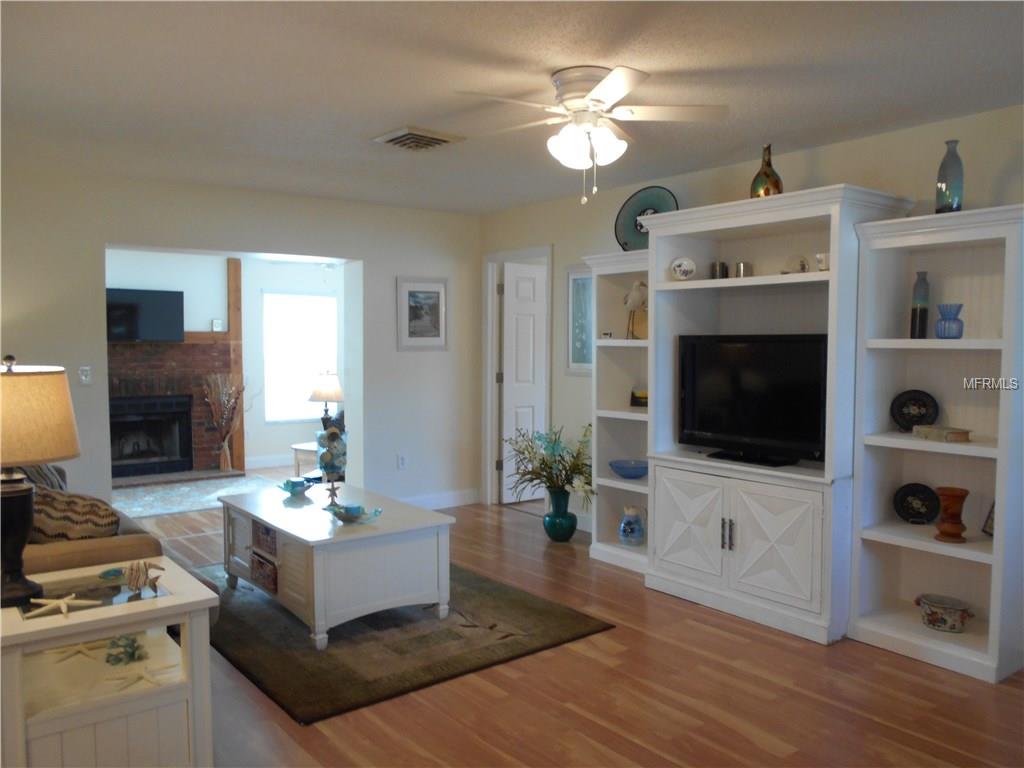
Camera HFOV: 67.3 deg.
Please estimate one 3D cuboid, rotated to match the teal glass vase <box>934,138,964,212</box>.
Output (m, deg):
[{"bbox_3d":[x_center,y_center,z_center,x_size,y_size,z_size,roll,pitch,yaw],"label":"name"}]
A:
[{"bbox_3d":[1.914,-0.888,3.366,0.122,0.355,0.122,-3,4,-41],"label":"teal glass vase"}]

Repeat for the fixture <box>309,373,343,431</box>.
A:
[{"bbox_3d":[-1.568,0.220,6.500,0.320,0.650,0.320,-2,4,-33],"label":"fixture"}]

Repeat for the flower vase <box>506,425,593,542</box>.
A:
[{"bbox_3d":[0.318,0.684,5.349,0.560,0.810,0.600,-3,4,-41],"label":"flower vase"}]

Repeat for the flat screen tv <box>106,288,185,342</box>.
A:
[{"bbox_3d":[-3.593,-0.645,7.332,0.880,0.500,0.070,-2,4,-33],"label":"flat screen tv"}]

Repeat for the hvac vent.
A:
[{"bbox_3d":[-0.497,-1.262,4.000,0.350,0.030,0.340,-2,4,-37],"label":"hvac vent"}]

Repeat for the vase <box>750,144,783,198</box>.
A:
[{"bbox_3d":[1.292,-1.056,3.908,0.162,0.317,0.162,-3,4,-41],"label":"vase"}]

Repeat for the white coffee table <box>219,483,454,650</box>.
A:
[{"bbox_3d":[-0.956,0.904,4.088,0.752,0.495,1.215,-3,4,-38],"label":"white coffee table"}]

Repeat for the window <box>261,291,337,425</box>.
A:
[{"bbox_3d":[-2.324,-0.278,8.517,0.840,1.400,0.080,-2,4,-33],"label":"window"}]

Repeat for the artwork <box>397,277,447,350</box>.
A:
[{"bbox_3d":[-0.707,-0.554,6.131,0.440,0.580,0.030,-2,4,-33],"label":"artwork"}]

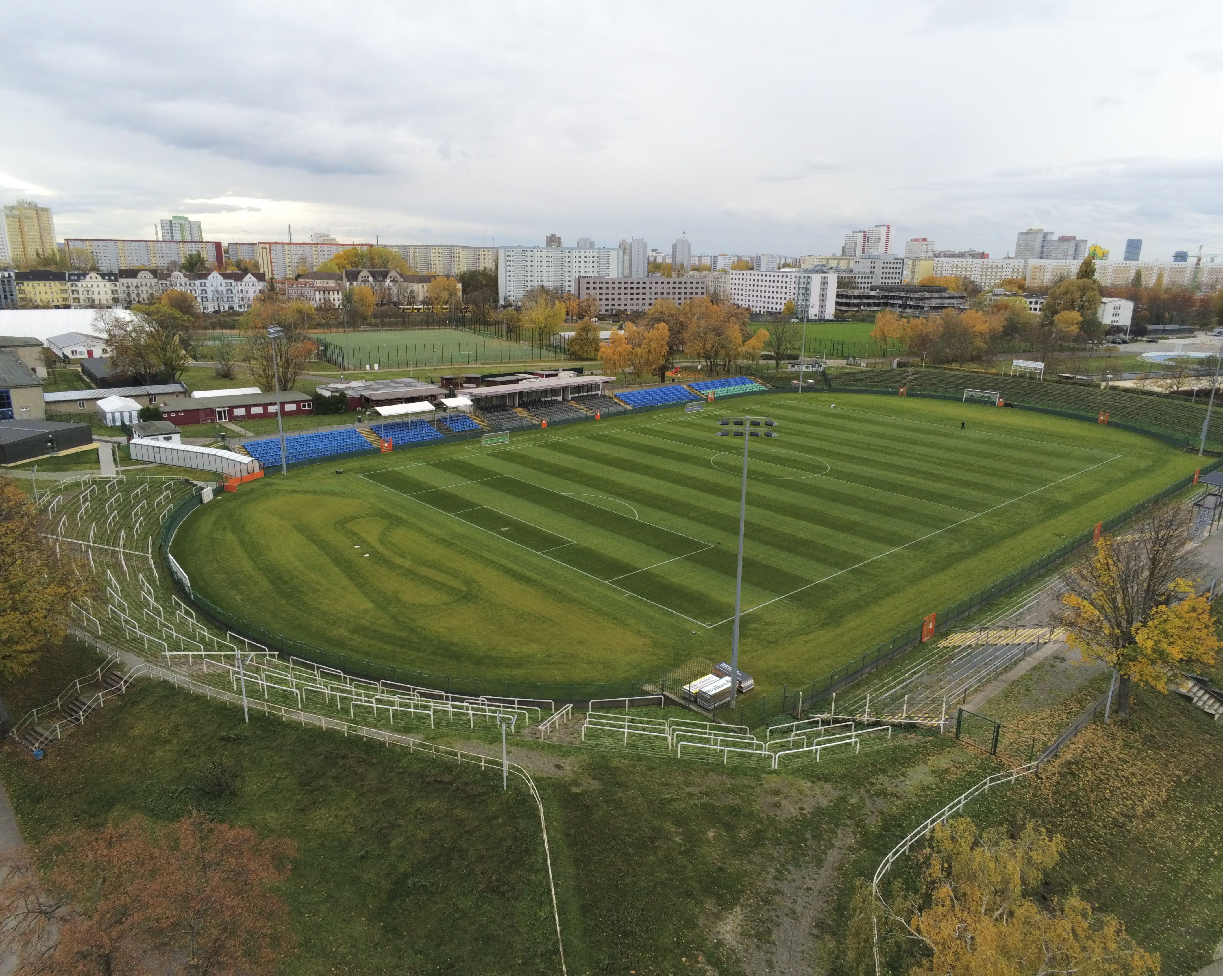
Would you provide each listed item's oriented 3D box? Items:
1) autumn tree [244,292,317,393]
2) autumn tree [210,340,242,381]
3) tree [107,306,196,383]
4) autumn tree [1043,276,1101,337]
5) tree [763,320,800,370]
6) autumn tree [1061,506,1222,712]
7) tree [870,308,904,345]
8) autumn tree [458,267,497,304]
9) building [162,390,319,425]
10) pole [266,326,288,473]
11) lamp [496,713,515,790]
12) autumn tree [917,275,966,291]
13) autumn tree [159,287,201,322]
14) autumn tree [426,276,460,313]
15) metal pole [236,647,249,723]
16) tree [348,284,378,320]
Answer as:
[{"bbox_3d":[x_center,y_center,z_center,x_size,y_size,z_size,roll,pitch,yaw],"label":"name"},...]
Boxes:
[{"bbox_3d":[-72.291,-31.677,188.734,16.223,21.131,16.223,-5,17,-20],"label":"autumn tree"},{"bbox_3d":[-91.643,-30.498,205.567,7.541,9.699,7.541,-6,17,-23],"label":"autumn tree"},{"bbox_3d":[-99.515,-30.143,187.579,18.500,16.500,15.500,-7,18,-27],"label":"tree"},{"bbox_3d":[182.634,-71.394,342.962,22.500,22.000,19.500,9,18,26],"label":"autumn tree"},{"bbox_3d":[46.227,-38.625,233.807,9.975,13.487,9.975,4,16,11],"label":"tree"},{"bbox_3d":[34.763,8.417,55.840,10.300,14.200,10.000,11,19,32],"label":"autumn tree"},{"bbox_3d":[86.147,-48.227,268.536,10.497,14.629,10.497,6,17,17],"label":"tree"},{"bbox_3d":[-77.225,-117.556,501.260,21.691,19.474,18.437,-2,16,-8],"label":"autumn tree"},{"bbox_3d":[-68.445,-14.562,157.222,25.600,3.200,9.400,-9,19,-33],"label":"building"},{"bbox_3d":[-46.924,-12.129,122.816,1.400,21.368,4.200,-1,16,-8],"label":"pole"},{"bbox_3d":[-5.865,14.739,48.281,1.100,4.950,0.500,7,17,20],"label":"lamp"},{"bbox_3d":[173.632,-102.658,458.159,23.562,19.819,20.028,7,17,19],"label":"autumn tree"},{"bbox_3d":[-146.749,-59.398,294.061,14.634,16.646,14.634,-7,18,-25],"label":"autumn tree"},{"bbox_3d":[-74.818,-84.169,380.632,14.500,16.800,13.500,-2,16,-11],"label":"autumn tree"},{"bbox_3d":[-23.039,12.531,54.313,0.950,5.100,0.500,7,17,20],"label":"metal pole"},{"bbox_3d":[-101.571,-75.822,353.197,10.200,14.800,9.800,-3,16,-15],"label":"tree"}]

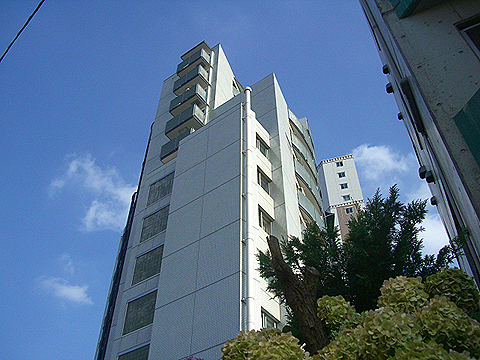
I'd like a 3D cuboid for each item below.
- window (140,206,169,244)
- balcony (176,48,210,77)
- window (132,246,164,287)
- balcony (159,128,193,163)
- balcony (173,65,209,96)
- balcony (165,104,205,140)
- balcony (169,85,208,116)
[{"bbox_3d":[-4.686,2.503,29.697,2.210,1.900,0.152,-28,-53,24],"label":"window"},{"bbox_3d":[-4.171,-10.130,46.972,2.722,1.501,1.144,-28,-53,24],"label":"balcony"},{"bbox_3d":[-4.708,4.489,27.571,2.210,1.886,0.152,-28,-53,24],"label":"window"},{"bbox_3d":[-4.259,-2.280,38.567,2.722,1.658,1.144,-28,-53,24],"label":"balcony"},{"bbox_3d":[-4.192,-8.238,44.947,2.722,1.534,1.144,-28,-53,24],"label":"balcony"},{"bbox_3d":[-4.236,-4.338,40.770,2.722,1.583,1.144,-28,-53,24],"label":"balcony"},{"bbox_3d":[-4.214,-6.294,42.864,2.722,1.493,1.144,-28,-53,24],"label":"balcony"}]

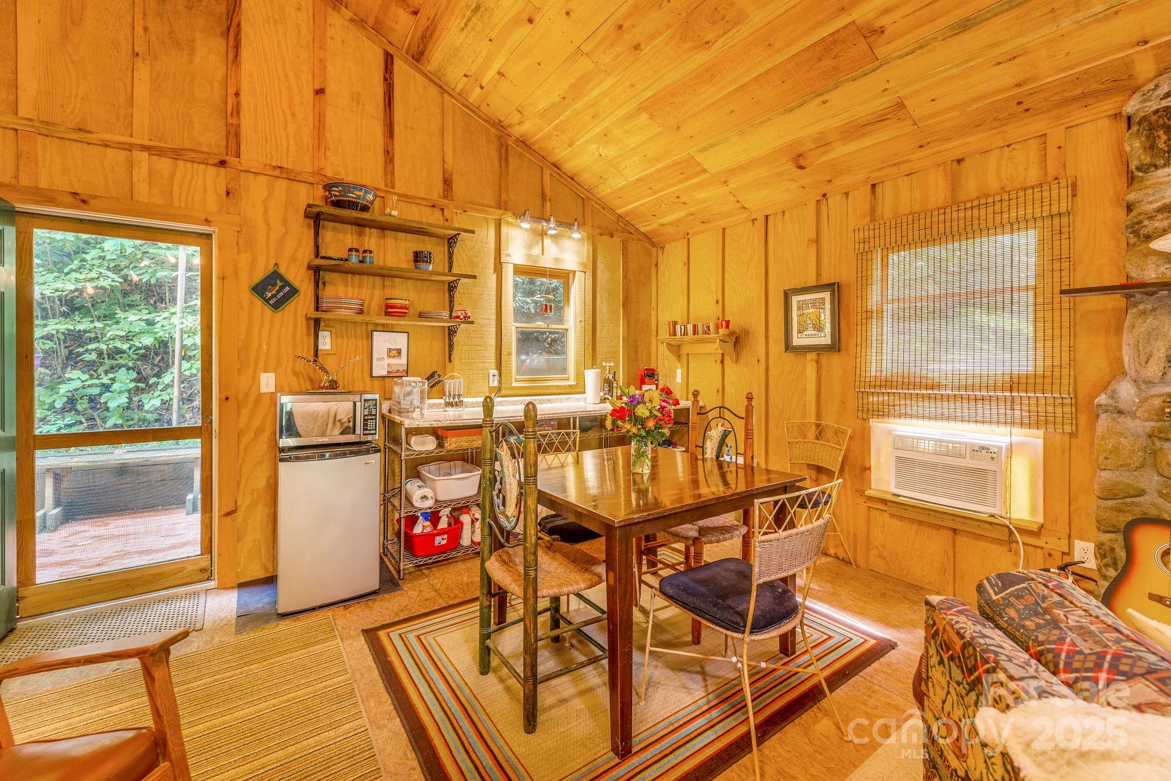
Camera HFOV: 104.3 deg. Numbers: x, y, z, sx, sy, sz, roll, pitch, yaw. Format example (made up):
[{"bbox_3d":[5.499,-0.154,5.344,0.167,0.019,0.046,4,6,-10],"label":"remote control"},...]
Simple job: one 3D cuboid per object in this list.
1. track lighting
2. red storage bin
[{"bbox_3d":[-0.296,-1.340,3.704,0.600,0.165,0.140,-1,2,-33],"label":"track lighting"},{"bbox_3d":[-1.008,0.933,2.981,0.350,0.165,0.300,-1,2,-33],"label":"red storage bin"}]

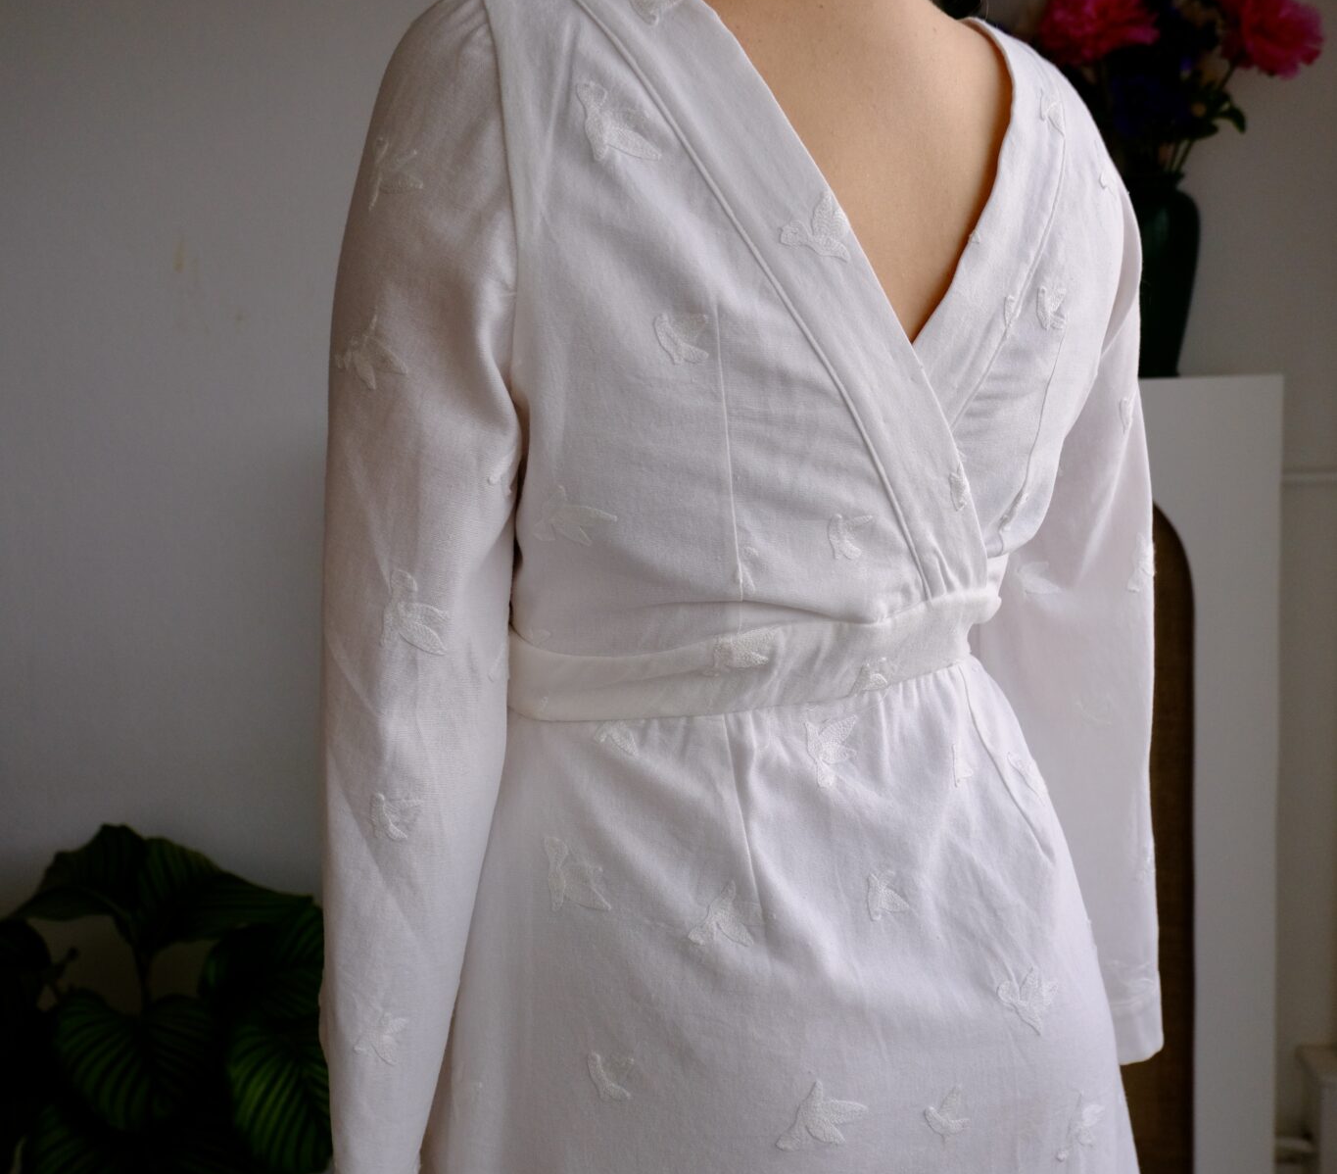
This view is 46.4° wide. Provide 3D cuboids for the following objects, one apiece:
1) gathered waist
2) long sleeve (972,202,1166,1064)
[{"bbox_3d":[0.041,0.034,0.845,0.290,0.068,0.220,-2,4,-33],"label":"gathered waist"},{"bbox_3d":[0.243,0.012,0.945,0.105,0.570,0.140,-2,4,-33],"label":"long sleeve"}]

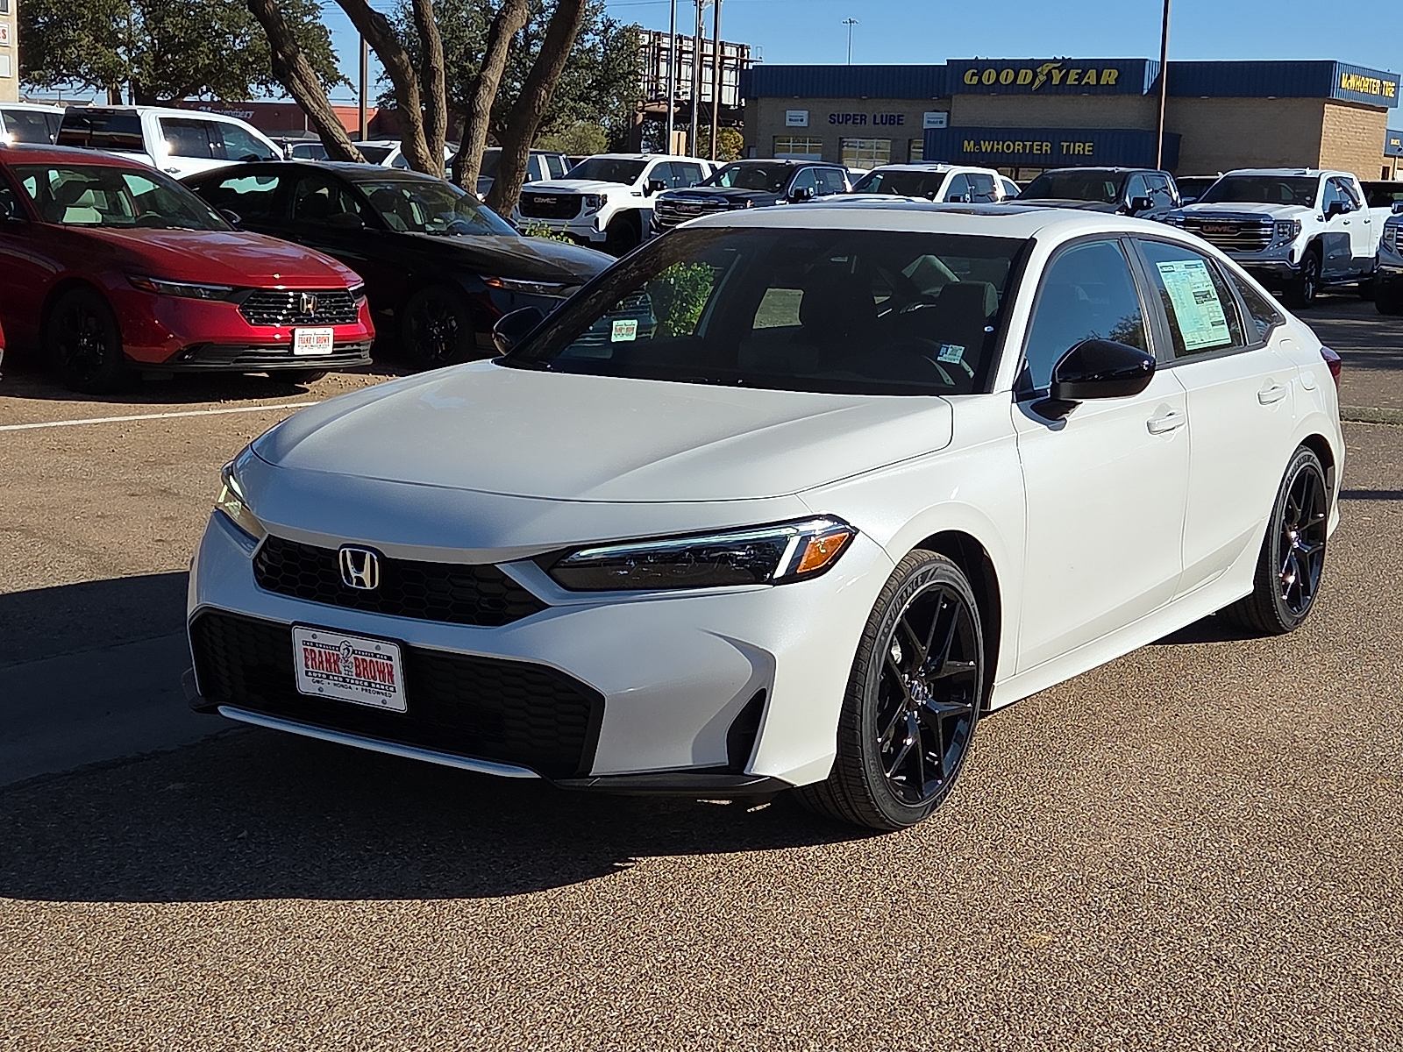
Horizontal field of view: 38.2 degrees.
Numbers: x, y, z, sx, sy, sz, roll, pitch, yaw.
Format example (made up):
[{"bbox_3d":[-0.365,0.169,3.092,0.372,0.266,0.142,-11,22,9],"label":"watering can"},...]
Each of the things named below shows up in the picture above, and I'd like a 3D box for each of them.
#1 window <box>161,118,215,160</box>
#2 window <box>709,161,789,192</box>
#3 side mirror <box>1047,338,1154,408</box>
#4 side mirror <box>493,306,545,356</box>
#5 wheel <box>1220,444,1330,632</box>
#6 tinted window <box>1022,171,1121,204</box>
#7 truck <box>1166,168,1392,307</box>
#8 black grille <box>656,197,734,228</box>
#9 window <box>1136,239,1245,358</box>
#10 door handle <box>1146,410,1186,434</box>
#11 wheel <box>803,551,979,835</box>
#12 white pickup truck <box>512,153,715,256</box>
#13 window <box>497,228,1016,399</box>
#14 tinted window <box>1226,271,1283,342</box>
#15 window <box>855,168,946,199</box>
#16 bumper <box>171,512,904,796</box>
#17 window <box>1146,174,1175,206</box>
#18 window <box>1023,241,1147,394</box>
[{"bbox_3d":[-5.822,-4.391,23.000,0.130,0.460,0.820,6,10,30],"label":"window"},{"bbox_3d":[0.872,-6.450,37.500,1.580,0.480,0.650,6,11,31],"label":"window"},{"bbox_3d":[1.022,-0.390,5.099,0.245,0.165,0.160,7,11,33],"label":"side mirror"},{"bbox_3d":[-0.530,-0.578,6.097,0.235,0.165,0.145,7,11,33],"label":"side mirror"},{"bbox_3d":[1.906,0.033,6.835,0.235,0.645,0.645,7,11,33],"label":"wheel"},{"bbox_3d":[5.695,-5.223,31.200,1.580,0.490,0.650,7,11,32],"label":"tinted window"},{"bbox_3d":[8.573,-4.309,29.863,2.060,1.920,5.890,7,11,31],"label":"truck"},{"bbox_3d":[-0.136,-5.559,36.000,1.420,0.570,0.220,6,11,31],"label":"black grille"},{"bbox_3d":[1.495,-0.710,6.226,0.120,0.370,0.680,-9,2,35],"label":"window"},{"bbox_3d":[1.293,-0.288,5.641,0.055,0.060,0.260,7,11,33],"label":"door handle"},{"bbox_3d":[0.421,0.369,4.656,0.235,0.645,0.645,7,11,33],"label":"wheel"},{"bbox_3d":[-1.108,-5.885,37.429,2.060,1.920,5.890,7,11,32],"label":"white pickup truck"},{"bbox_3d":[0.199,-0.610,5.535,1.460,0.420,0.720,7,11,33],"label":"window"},{"bbox_3d":[1.829,-0.743,6.682,0.090,0.290,0.420,-9,2,35],"label":"tinted window"},{"bbox_3d":[3.387,-5.829,34.600,1.580,0.480,0.650,7,11,31],"label":"window"},{"bbox_3d":[-0.529,0.240,4.586,1.790,0.580,0.700,7,11,33],"label":"bumper"},{"bbox_3d":[7.340,-5.338,32.336,0.120,0.470,0.900,-5,5,33],"label":"window"},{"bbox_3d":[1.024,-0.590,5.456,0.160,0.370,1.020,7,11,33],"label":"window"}]

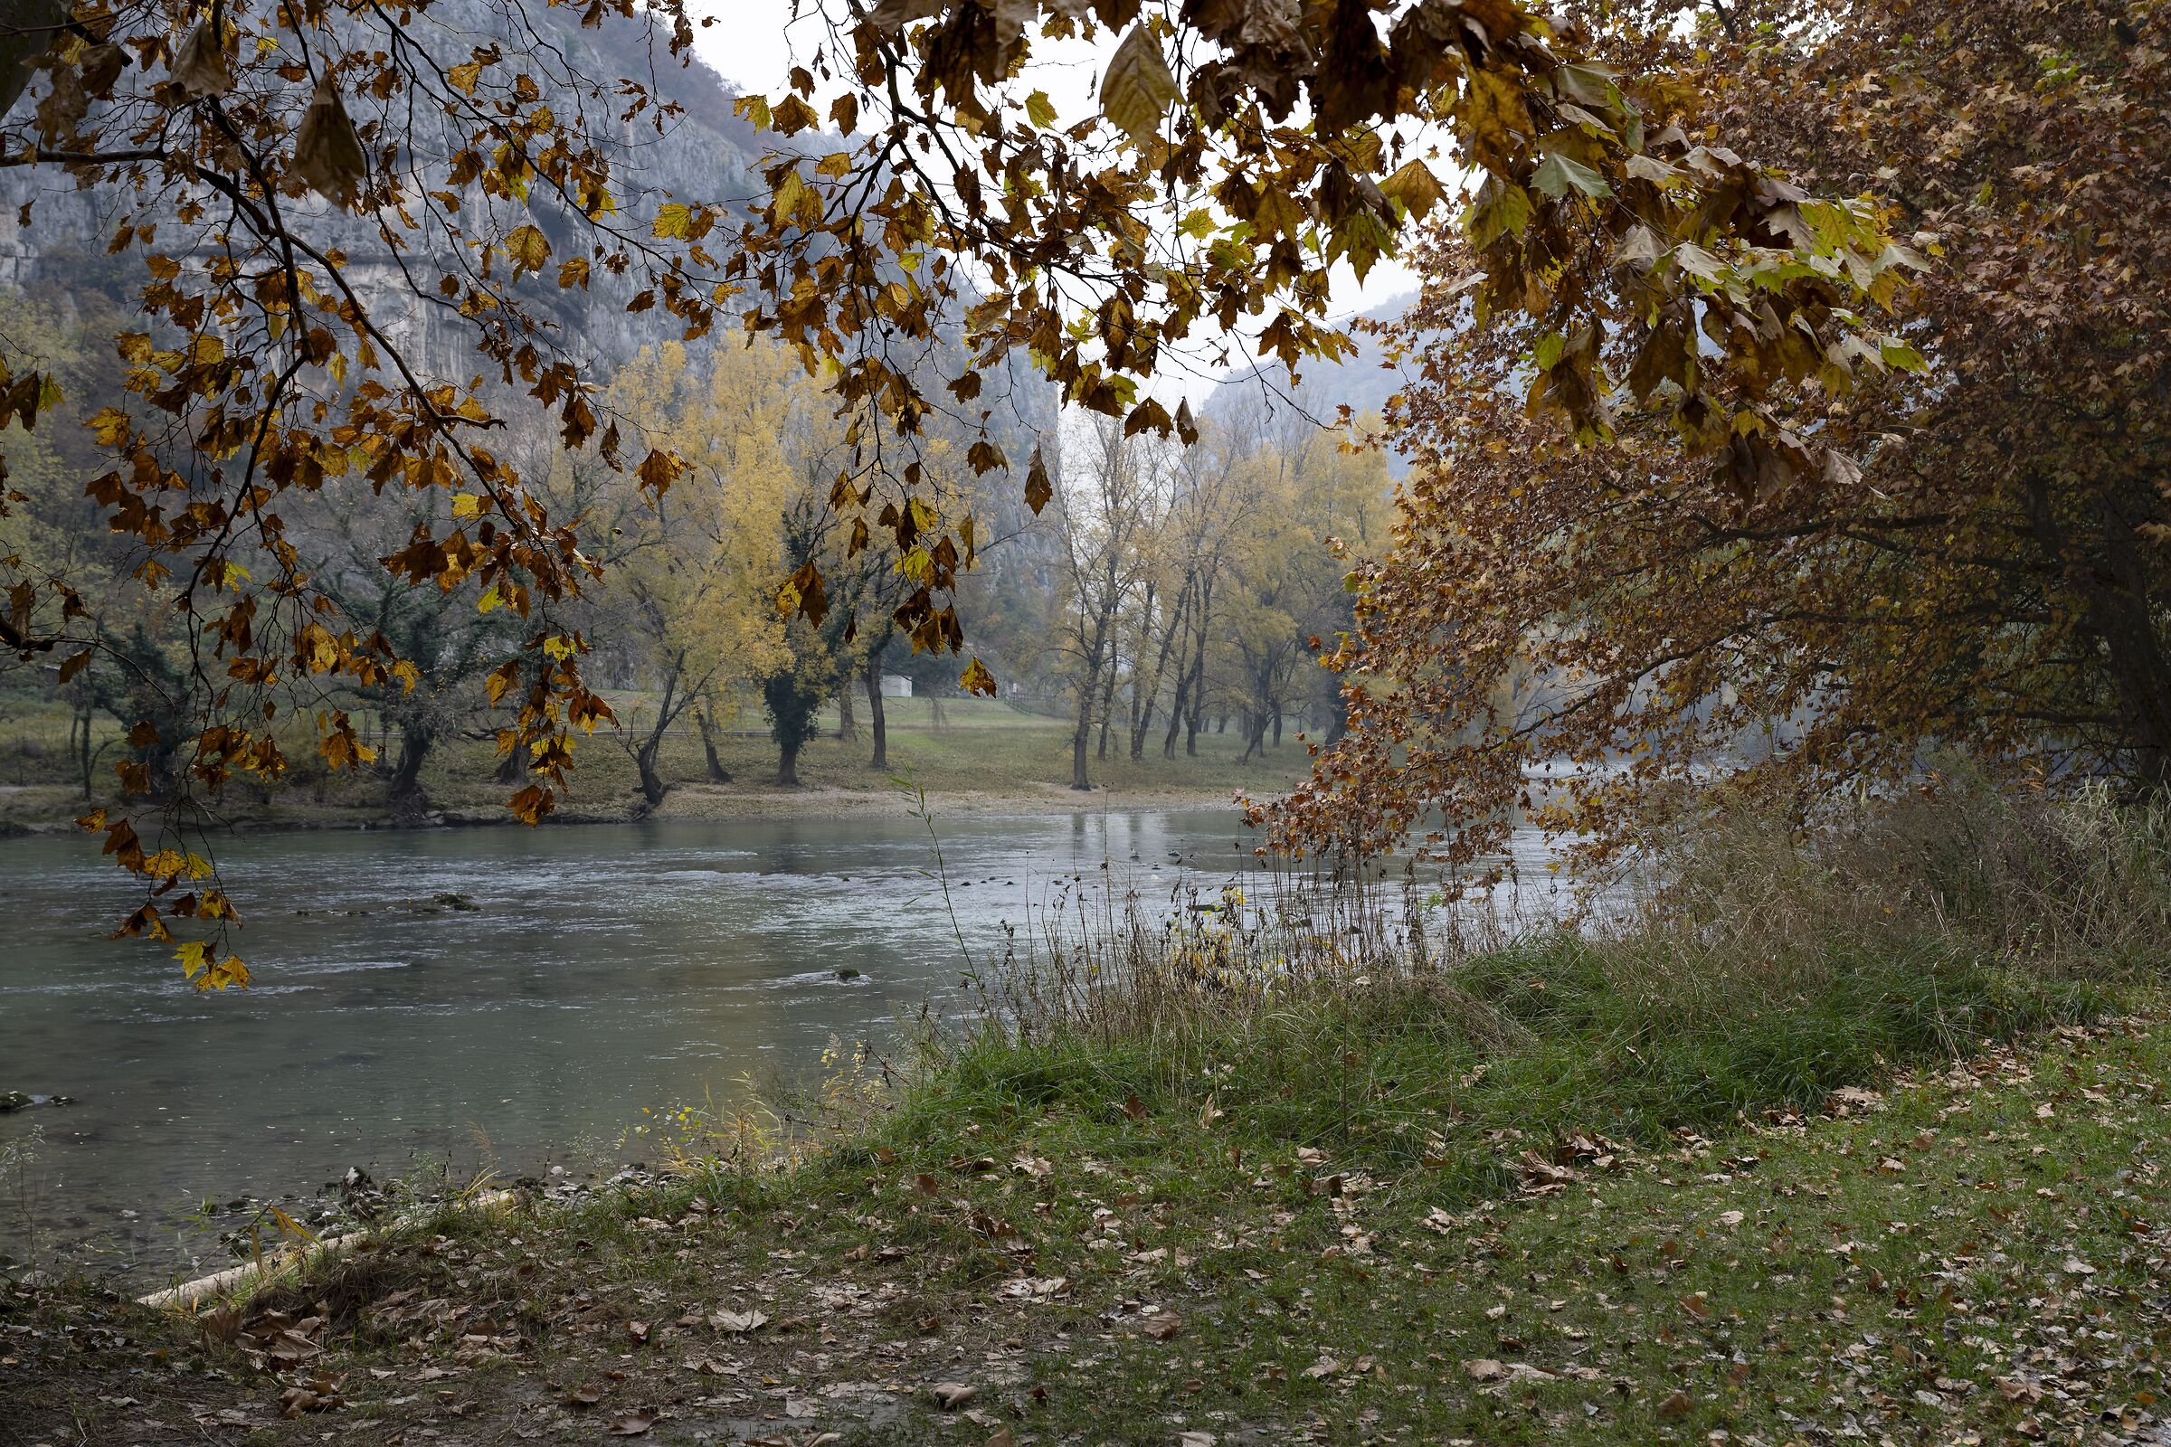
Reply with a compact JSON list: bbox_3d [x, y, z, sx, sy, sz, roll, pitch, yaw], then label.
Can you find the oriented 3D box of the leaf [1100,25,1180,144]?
[{"bbox_3d":[0.077,-0.884,3.000,0.110,0.164,0.040,0,0,1],"label":"leaf"}]

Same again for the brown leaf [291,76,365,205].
[{"bbox_3d":[-1.044,-0.804,3.000,0.103,0.183,0.045,0,0,-19],"label":"brown leaf"}]

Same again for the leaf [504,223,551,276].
[{"bbox_3d":[-1.388,-1.180,5.400,0.114,0.131,0.040,0,0,-14],"label":"leaf"}]

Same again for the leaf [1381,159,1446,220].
[{"bbox_3d":[0.711,-1.157,4.700,0.140,0.132,0.050,0,0,9],"label":"leaf"}]

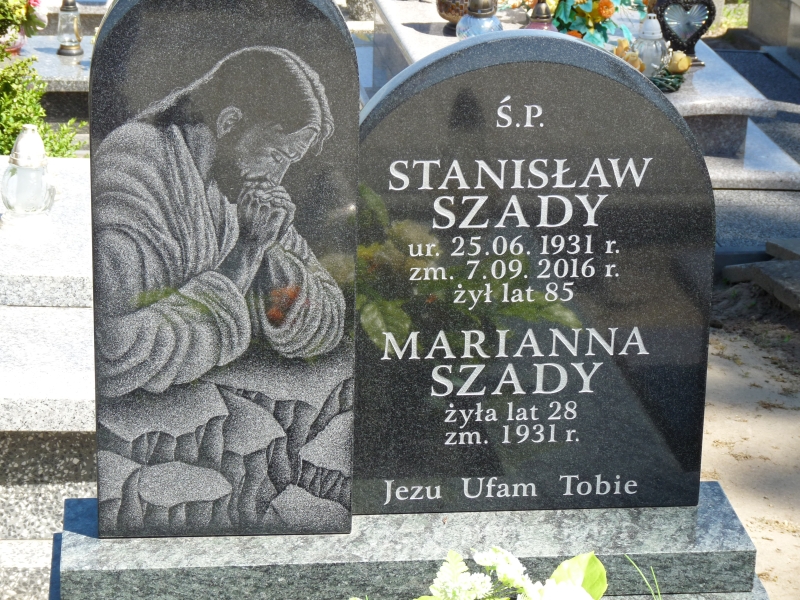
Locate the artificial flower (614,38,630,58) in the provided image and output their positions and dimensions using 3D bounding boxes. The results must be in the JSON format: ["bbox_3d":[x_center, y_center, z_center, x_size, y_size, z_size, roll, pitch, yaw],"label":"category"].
[{"bbox_3d":[0.555,-0.622,5.820,0.045,0.054,0.047,-1,18,-6],"label":"artificial flower"}]

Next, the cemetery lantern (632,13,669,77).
[{"bbox_3d":[0.621,-0.623,5.780,0.091,0.173,0.091,-1,18,-6],"label":"cemetery lantern"}]

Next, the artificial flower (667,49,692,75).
[{"bbox_3d":[0.689,-0.585,5.740,0.058,0.052,0.056,-1,18,-6],"label":"artificial flower"}]

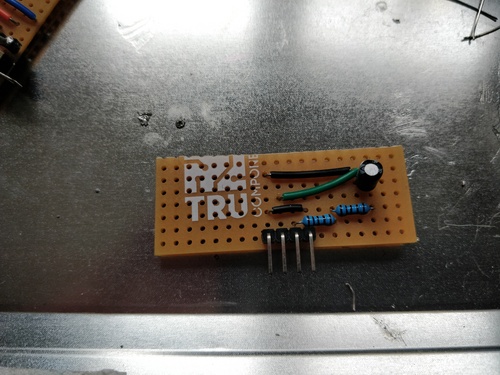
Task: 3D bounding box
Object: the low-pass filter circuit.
[{"bbox_3d":[0.006,0.004,0.065,0.050,0.011,0.024,-3,76,1],"label":"low-pass filter circuit"}]

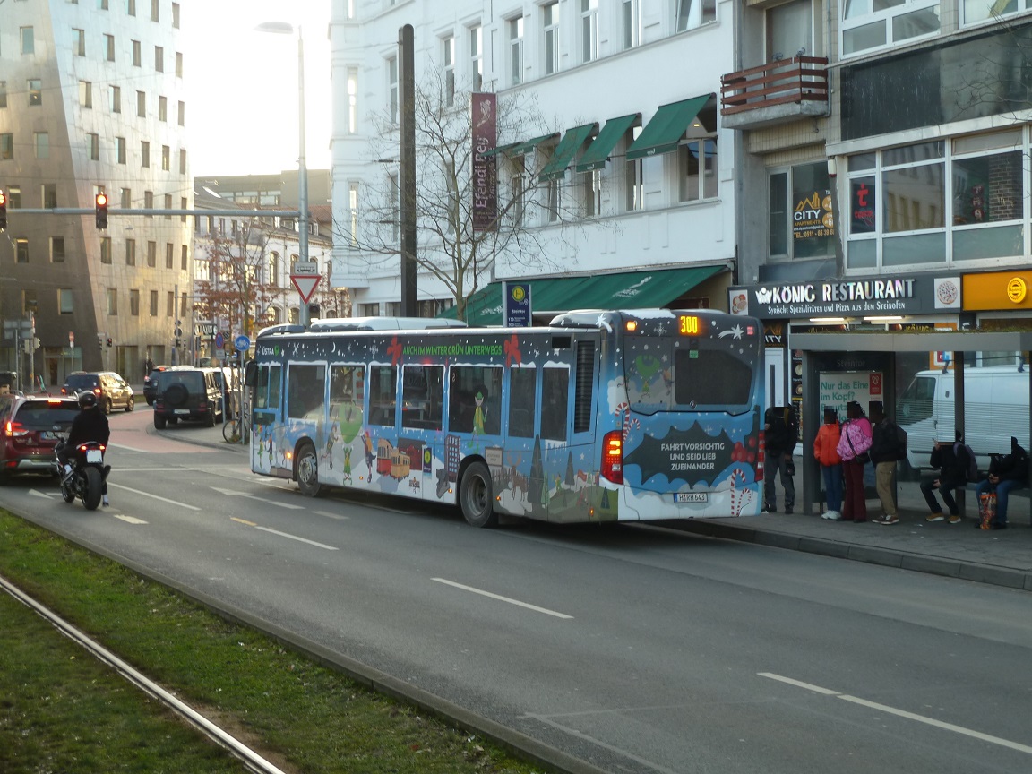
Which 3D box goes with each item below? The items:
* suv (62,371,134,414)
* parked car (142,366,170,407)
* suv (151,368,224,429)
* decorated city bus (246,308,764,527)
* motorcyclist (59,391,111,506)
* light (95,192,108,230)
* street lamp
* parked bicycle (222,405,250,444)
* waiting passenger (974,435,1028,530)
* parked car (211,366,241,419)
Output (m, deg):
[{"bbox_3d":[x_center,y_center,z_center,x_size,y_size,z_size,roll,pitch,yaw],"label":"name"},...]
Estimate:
[{"bbox_3d":[-17.059,0.218,67.178,1.770,1.660,4.250,0,2,5],"label":"suv"},{"bbox_3d":[-15.209,-0.066,75.977,1.860,1.720,4.500,0,2,22],"label":"parked car"},{"bbox_3d":[-11.411,0.361,57.174,1.920,1.960,4.750,-1,2,-5],"label":"suv"},{"bbox_3d":[-0.850,0.422,26.325,2.560,3.080,12.120,0,1,-31],"label":"decorated city bus"},{"bbox_3d":[-6.575,0.946,25.100,0.640,1.740,0.820,-1,2,-28],"label":"motorcyclist"},{"bbox_3d":[-11.118,-4.712,44.000,0.310,0.950,0.330,-1,2,-24],"label":"light"},{"bbox_3d":[-6.512,-4.243,45.144,1.550,11.772,0.420,-1,2,-20],"label":"street lamp"},{"bbox_3d":[-7.206,1.095,45.086,1.750,1.080,0.580,-1,2,-14],"label":"parked bicycle"},{"bbox_3d":[6.622,1.304,22.300,0.680,1.260,0.520,-1,2,-22],"label":"waiting passenger"},{"bbox_3d":[-11.710,0.205,63.175,1.880,1.860,4.600,-1,2,-5],"label":"parked car"}]

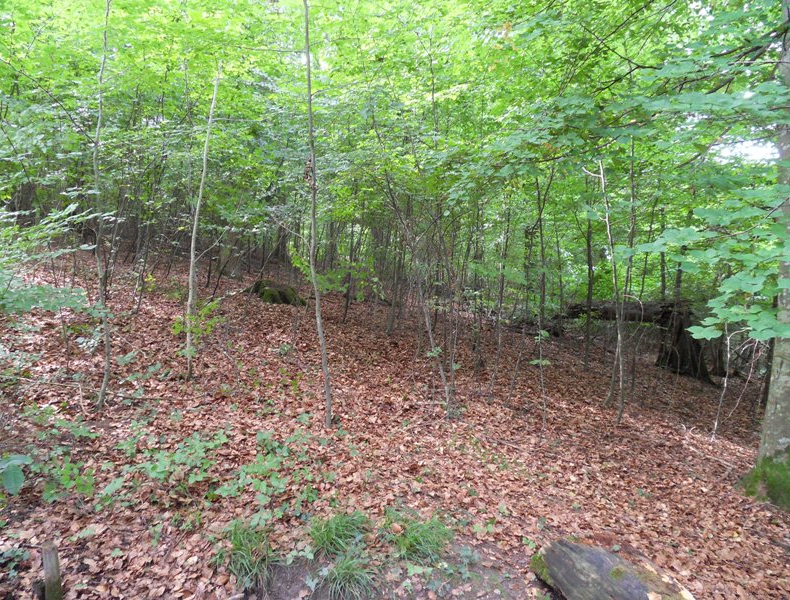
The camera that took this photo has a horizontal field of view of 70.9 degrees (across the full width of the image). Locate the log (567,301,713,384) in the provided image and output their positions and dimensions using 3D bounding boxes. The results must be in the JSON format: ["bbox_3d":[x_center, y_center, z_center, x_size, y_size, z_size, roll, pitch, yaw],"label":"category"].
[{"bbox_3d":[4.029,0.659,9.300,2.103,1.238,0.850,1,4,18],"label":"log"}]

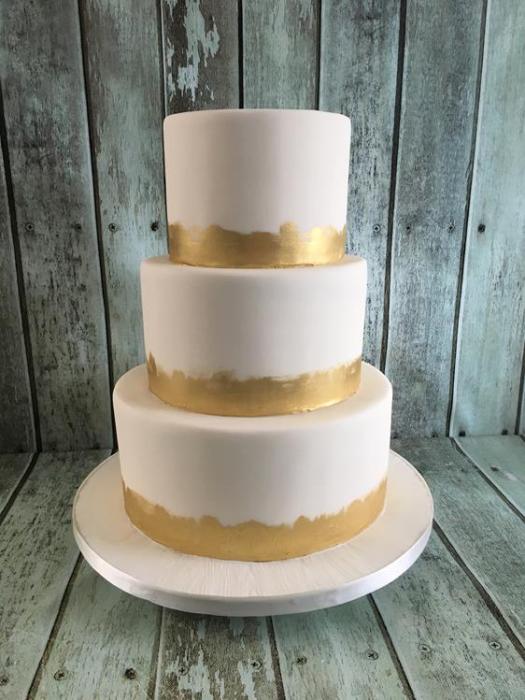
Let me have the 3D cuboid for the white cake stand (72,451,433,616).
[{"bbox_3d":[-0.008,0.143,0.593,0.348,0.016,0.348,0,15,0],"label":"white cake stand"}]

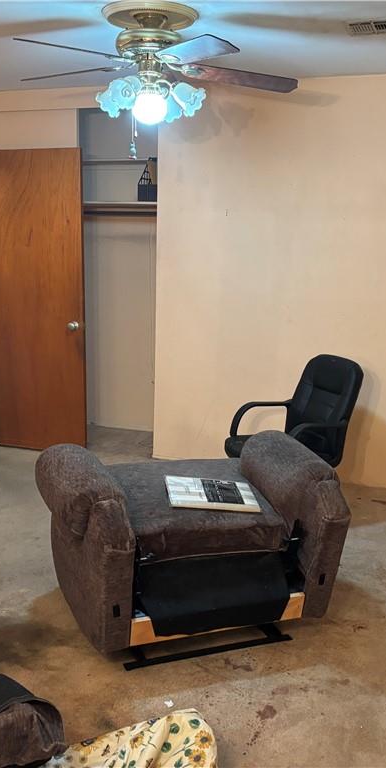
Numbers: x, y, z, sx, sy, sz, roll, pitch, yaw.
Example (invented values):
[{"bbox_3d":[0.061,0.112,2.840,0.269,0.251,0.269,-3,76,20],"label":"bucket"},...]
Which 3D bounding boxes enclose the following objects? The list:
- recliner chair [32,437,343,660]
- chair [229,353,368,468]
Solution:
[{"bbox_3d":[-0.044,0.618,3.090,1.030,0.620,0.820,-3,12,-20],"label":"recliner chair"},{"bbox_3d":[0.534,0.310,3.982,0.600,0.910,0.580,-3,12,-22],"label":"chair"}]

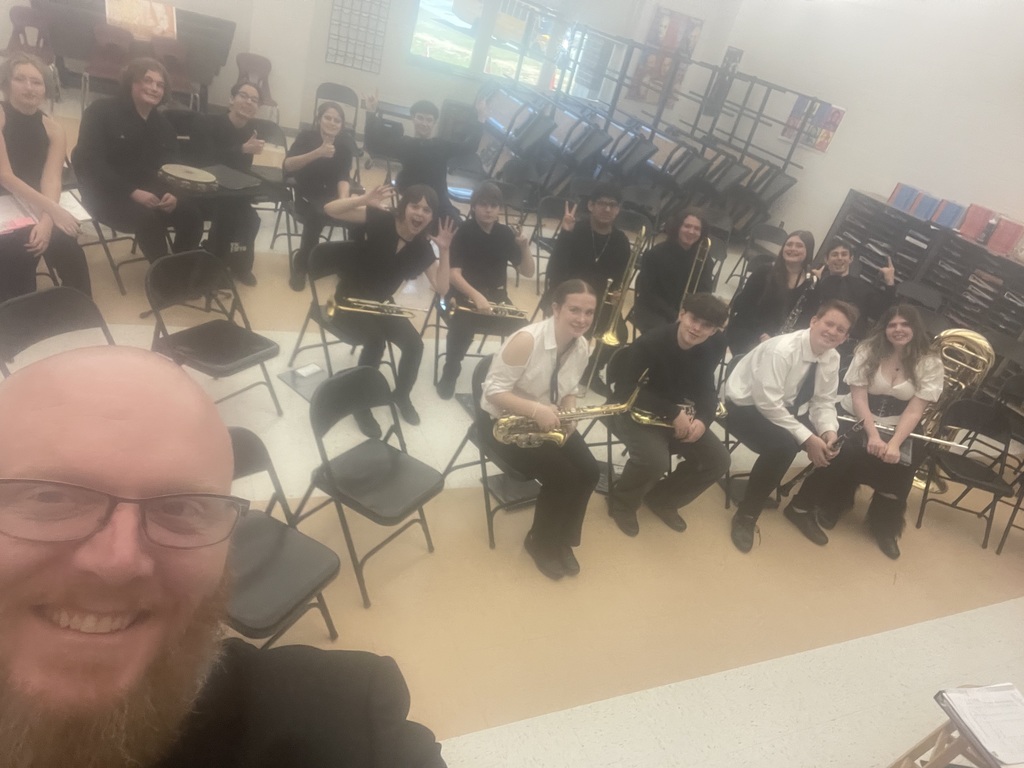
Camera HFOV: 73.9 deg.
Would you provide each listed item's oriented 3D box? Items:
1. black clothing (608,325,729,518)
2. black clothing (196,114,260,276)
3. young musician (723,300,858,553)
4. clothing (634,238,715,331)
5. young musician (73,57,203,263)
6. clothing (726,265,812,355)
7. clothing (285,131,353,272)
[{"bbox_3d":[0.777,0.157,3.351,0.560,0.970,0.680,-8,36,-38],"label":"black clothing"},{"bbox_3d":[-1.913,-1.320,4.621,0.480,0.960,0.620,-14,41,-44],"label":"black clothing"},{"bbox_3d":[1.479,0.165,3.584,0.600,1.200,0.800,1,32,-26],"label":"young musician"},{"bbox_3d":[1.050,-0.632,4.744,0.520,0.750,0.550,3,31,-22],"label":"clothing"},{"bbox_3d":[-2.098,-1.185,4.055,0.820,1.300,0.600,31,32,26],"label":"young musician"},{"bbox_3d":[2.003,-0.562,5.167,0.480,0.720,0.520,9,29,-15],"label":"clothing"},{"bbox_3d":[-1.335,-1.273,4.857,0.500,0.920,0.580,-2,34,-32],"label":"clothing"}]

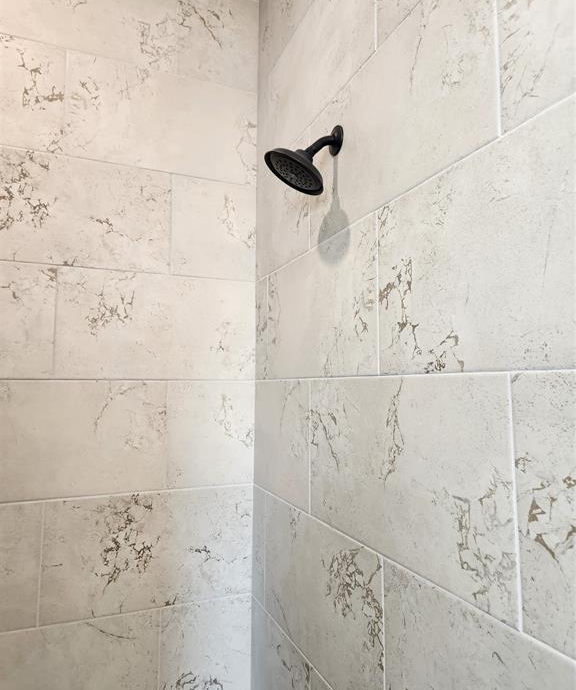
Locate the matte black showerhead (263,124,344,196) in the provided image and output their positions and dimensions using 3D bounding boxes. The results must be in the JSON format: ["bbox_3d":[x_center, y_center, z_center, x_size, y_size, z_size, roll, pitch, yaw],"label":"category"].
[{"bbox_3d":[0.030,-0.391,1.056,0.157,0.153,0.138,2,-6,-22],"label":"matte black showerhead"}]

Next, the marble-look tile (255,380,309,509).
[{"bbox_3d":[-0.022,0.252,1.344,0.010,0.304,0.402,2,-6,-22],"label":"marble-look tile"}]

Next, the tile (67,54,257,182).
[{"bbox_3d":[-0.355,-0.653,1.499,0.546,0.301,0.014,2,-6,-22],"label":"tile"}]

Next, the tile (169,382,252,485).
[{"bbox_3d":[-0.222,0.261,1.473,0.250,0.301,0.014,2,-6,-22],"label":"tile"}]

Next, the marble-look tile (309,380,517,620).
[{"bbox_3d":[0.167,0.209,0.883,0.014,0.301,0.579,2,-6,-22],"label":"marble-look tile"}]

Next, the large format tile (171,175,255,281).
[{"bbox_3d":[-0.221,-0.344,1.528,0.253,0.301,0.014,2,-6,-22],"label":"large format tile"}]

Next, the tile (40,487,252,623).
[{"bbox_3d":[-0.361,0.564,1.399,0.553,0.304,0.010,2,-6,-22],"label":"tile"}]

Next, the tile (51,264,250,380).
[{"bbox_3d":[-0.357,-0.047,1.445,0.544,0.301,0.014,2,-6,-22],"label":"tile"}]

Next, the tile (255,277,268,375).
[{"bbox_3d":[-0.074,-0.042,1.494,0.014,0.301,0.108,2,-6,-22],"label":"tile"}]

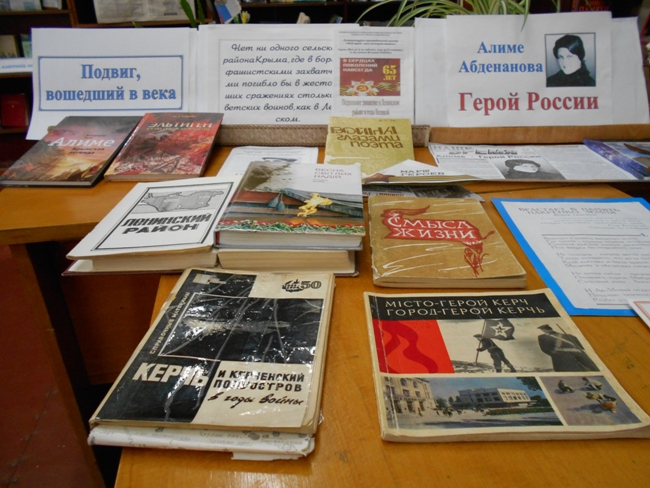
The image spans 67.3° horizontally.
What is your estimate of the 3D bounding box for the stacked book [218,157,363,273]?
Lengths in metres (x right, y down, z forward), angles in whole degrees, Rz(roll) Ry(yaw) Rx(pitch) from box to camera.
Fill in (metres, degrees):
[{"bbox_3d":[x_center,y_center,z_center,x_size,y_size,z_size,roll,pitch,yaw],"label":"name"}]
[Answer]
[{"bbox_3d":[-0.031,-0.043,0.594,0.155,0.043,0.224,1,28,2],"label":"stacked book"}]

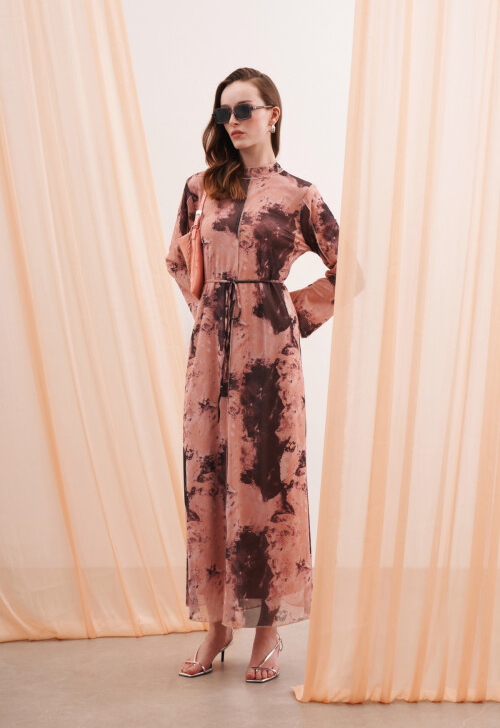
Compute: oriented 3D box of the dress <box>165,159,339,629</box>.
[{"bbox_3d":[0.025,0.081,3.320,0.600,1.370,0.360,0,1,25],"label":"dress"}]

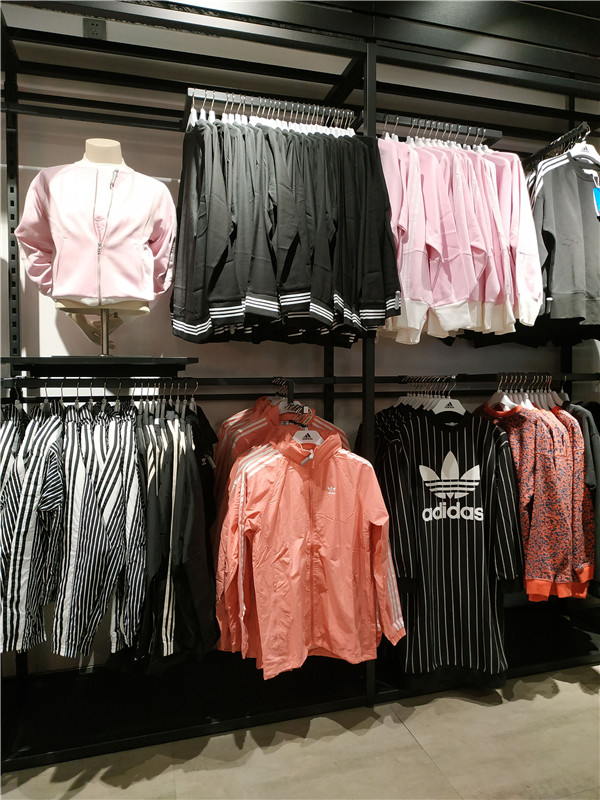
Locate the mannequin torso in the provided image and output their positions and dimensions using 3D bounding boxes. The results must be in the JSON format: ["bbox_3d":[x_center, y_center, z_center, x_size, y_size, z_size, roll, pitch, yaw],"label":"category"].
[{"bbox_3d":[-0.689,-0.593,1.930,0.360,0.620,0.220,-1,2,-16],"label":"mannequin torso"}]

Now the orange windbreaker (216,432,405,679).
[{"bbox_3d":[0.035,0.489,1.840,0.590,0.750,0.210,-1,2,-16],"label":"orange windbreaker"}]

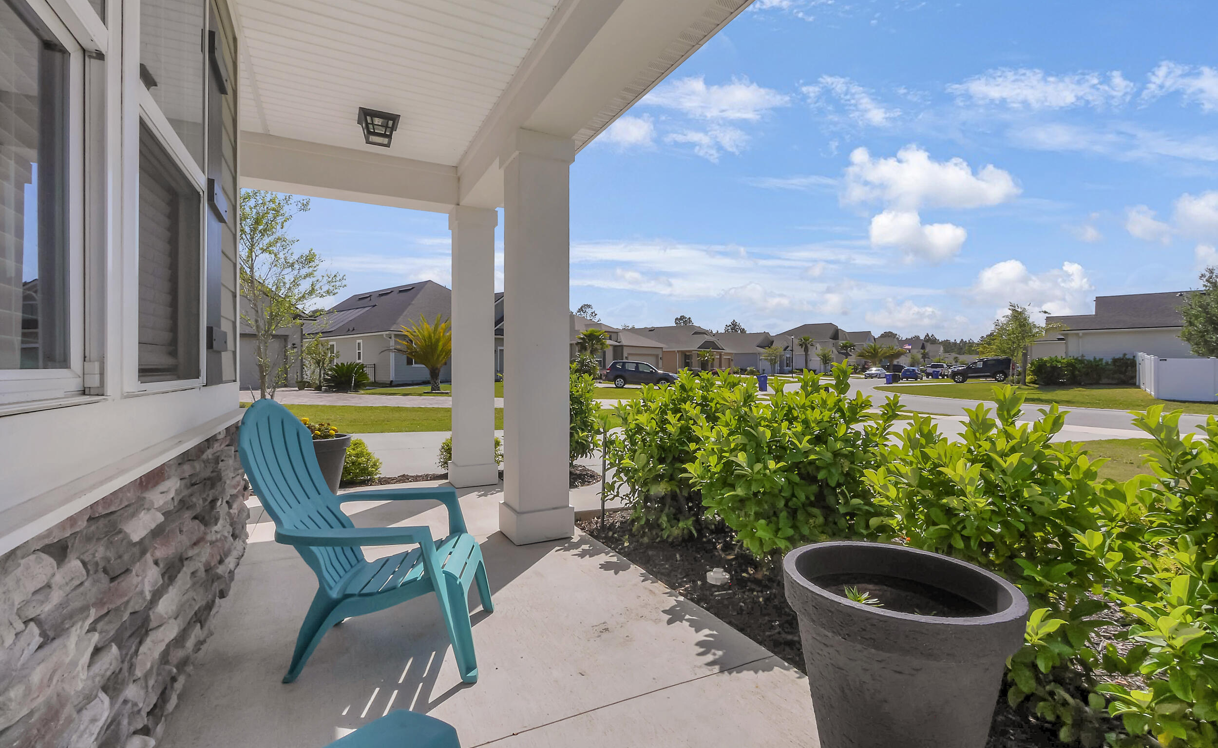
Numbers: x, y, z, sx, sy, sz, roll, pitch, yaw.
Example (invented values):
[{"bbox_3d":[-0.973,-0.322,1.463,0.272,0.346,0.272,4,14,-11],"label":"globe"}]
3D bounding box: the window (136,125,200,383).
[{"bbox_3d":[-1.477,-0.362,1.675,0.060,0.780,0.770,0,1,-30],"label":"window"}]

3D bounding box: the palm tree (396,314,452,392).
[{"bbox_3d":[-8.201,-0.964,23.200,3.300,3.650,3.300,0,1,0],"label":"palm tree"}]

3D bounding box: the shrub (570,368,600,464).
[{"bbox_3d":[-0.390,0.440,5.400,0.650,1.080,0.630,0,1,0],"label":"shrub"}]

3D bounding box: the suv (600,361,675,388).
[{"bbox_3d":[2.102,0.053,30.400,4.550,1.700,1.800,0,1,2],"label":"suv"}]

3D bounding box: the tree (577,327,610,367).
[{"bbox_3d":[-1.113,-1.391,36.000,2.500,3.900,2.500,0,1,0],"label":"tree"}]

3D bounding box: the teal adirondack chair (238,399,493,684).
[{"bbox_3d":[-0.884,0.563,1.888,0.850,0.950,0.690,0,1,-7],"label":"teal adirondack chair"}]

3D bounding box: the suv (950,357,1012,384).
[{"bbox_3d":[27.900,-0.320,36.800,4.650,1.830,1.880,0,1,29],"label":"suv"}]

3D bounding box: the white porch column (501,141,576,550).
[{"bbox_3d":[-0.466,-0.212,3.110,0.345,2.440,0.345,0,1,-30],"label":"white porch column"}]

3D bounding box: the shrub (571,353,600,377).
[{"bbox_3d":[-1.780,-0.520,37.500,2.100,2.100,1.900,0,1,0],"label":"shrub"}]

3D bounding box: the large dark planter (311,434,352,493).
[{"bbox_3d":[-2.222,0.747,3.790,0.490,0.510,0.490,0,1,-30],"label":"large dark planter"}]

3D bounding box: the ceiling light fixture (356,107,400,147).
[{"bbox_3d":[-1.643,-1.746,3.518,0.255,0.150,0.255,0,1,-30],"label":"ceiling light fixture"}]

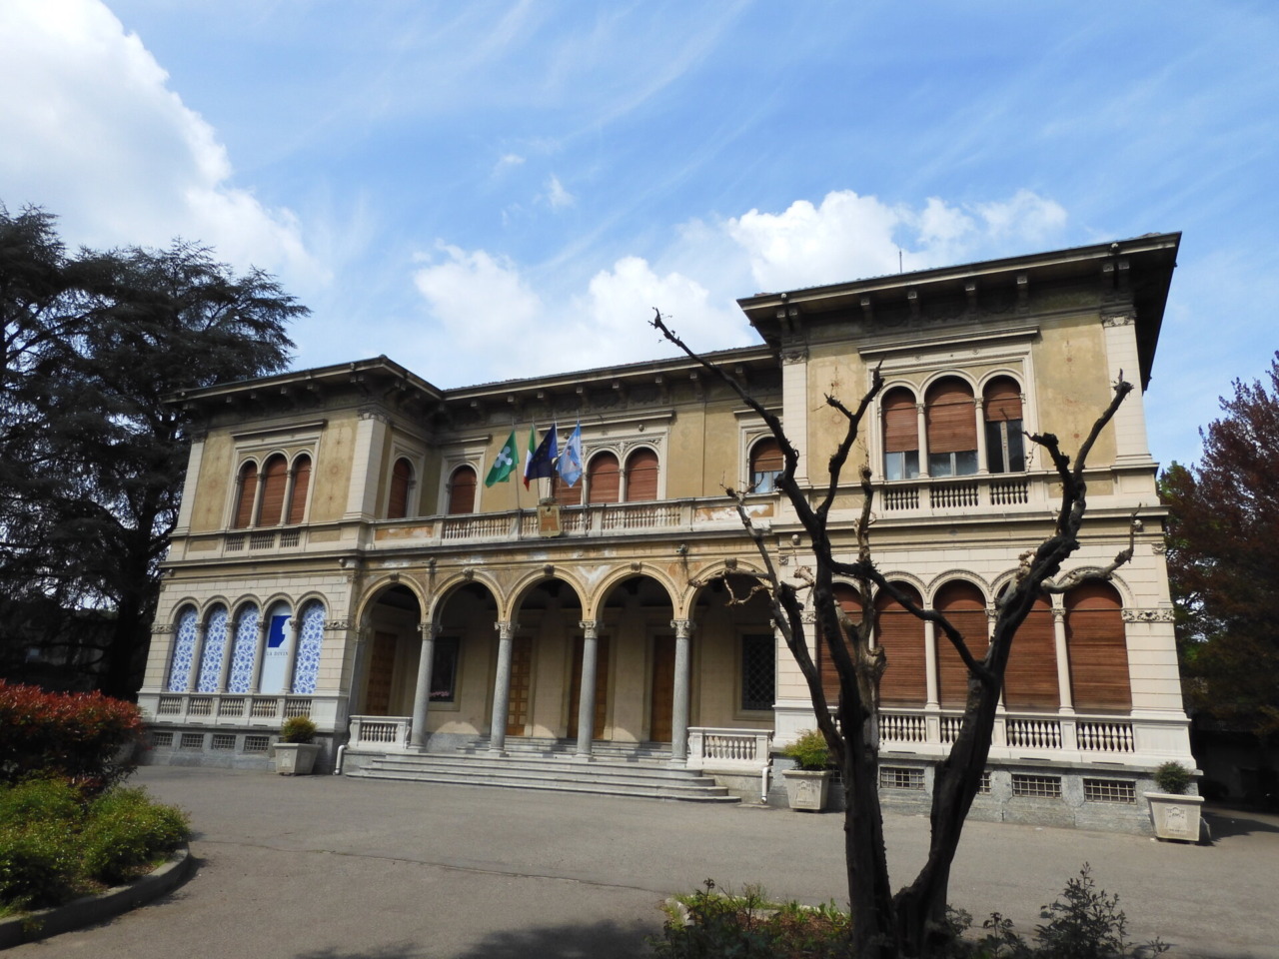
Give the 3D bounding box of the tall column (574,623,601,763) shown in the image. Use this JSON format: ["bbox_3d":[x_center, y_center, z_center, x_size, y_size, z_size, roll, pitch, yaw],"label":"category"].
[{"bbox_3d":[-1.267,5.082,21.531,0.406,3.272,0.406,-5,-17,23],"label":"tall column"}]

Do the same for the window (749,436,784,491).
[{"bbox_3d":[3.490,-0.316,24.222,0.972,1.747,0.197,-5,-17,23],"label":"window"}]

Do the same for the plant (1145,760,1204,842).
[{"bbox_3d":[9.300,5.626,15.519,0.901,1.354,0.901,-4,-17,23],"label":"plant"}]

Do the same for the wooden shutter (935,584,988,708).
[{"bbox_3d":[6.664,3.398,18.284,1.030,2.575,0.091,-4,-16,23],"label":"wooden shutter"}]

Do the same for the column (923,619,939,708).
[{"bbox_3d":[6.057,3.767,18.436,0.270,1.930,0.270,-5,-17,23],"label":"column"}]

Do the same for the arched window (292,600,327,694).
[{"bbox_3d":[-9.312,4.724,25.113,0.861,2.632,0.172,-5,-17,23],"label":"arched window"}]

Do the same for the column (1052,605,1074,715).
[{"bbox_3d":[8.290,3.527,17.372,0.283,2.081,0.283,-4,-16,23],"label":"column"}]

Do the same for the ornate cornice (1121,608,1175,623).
[{"bbox_3d":[9.896,2.662,17.277,0.897,0.271,0.200,-4,-17,23],"label":"ornate cornice"}]

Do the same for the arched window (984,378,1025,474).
[{"bbox_3d":[7.921,-1.237,19.367,0.735,2.200,0.250,-5,-17,23],"label":"arched window"}]

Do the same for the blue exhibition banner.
[{"bbox_3d":[-10.560,5.004,25.912,0.970,2.465,0.060,-4,-17,23],"label":"blue exhibition banner"}]

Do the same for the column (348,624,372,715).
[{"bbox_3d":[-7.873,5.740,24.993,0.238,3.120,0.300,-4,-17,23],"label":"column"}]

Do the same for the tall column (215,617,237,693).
[{"bbox_3d":[-12.002,5.153,25.842,0.303,2.111,0.303,-4,-16,23],"label":"tall column"}]

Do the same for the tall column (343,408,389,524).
[{"bbox_3d":[-8.128,-0.418,26.468,0.620,3.350,0.620,-5,-17,23],"label":"tall column"}]

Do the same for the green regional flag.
[{"bbox_3d":[-3.580,-0.583,23.188,0.909,1.515,0.303,-4,-16,23],"label":"green regional flag"}]

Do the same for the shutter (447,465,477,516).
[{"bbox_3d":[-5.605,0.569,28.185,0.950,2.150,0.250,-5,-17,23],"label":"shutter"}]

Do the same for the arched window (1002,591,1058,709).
[{"bbox_3d":[7.879,3.348,18.015,1.020,2.620,0.250,-5,-17,23],"label":"arched window"}]

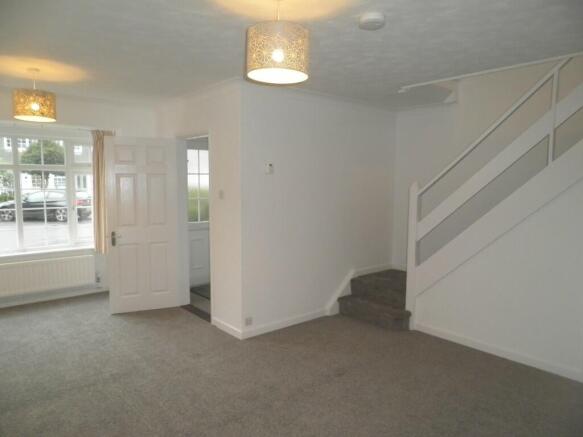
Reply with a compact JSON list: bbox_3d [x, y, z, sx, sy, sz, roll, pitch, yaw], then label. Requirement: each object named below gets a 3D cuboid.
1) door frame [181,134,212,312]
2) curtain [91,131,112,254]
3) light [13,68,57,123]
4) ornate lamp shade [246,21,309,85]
[{"bbox_3d":[-1.011,0.081,4.451,0.120,1.985,0.794,-4,8,-40],"label":"door frame"},{"bbox_3d":[-2.335,-0.307,5.042,0.260,1.515,0.110,-4,8,-40],"label":"curtain"},{"bbox_3d":[-2.187,-1.061,3.446,0.307,0.416,0.307,-4,8,-40],"label":"light"},{"bbox_3d":[-0.068,-0.812,2.008,0.307,0.213,0.307,2,6,0],"label":"ornate lamp shade"}]

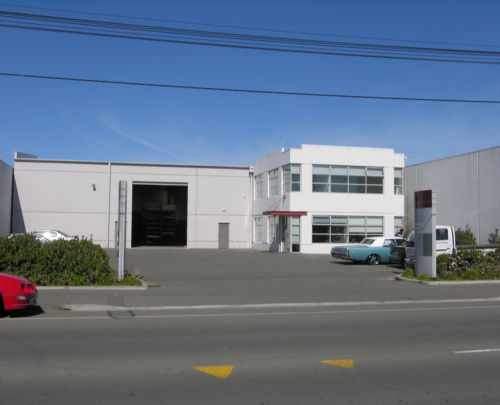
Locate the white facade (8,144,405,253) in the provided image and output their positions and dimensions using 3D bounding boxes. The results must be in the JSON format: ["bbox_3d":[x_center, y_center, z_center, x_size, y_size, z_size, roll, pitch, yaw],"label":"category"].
[{"bbox_3d":[-3.726,-0.099,43.250,27.811,7.452,10.874,1,-3,-14],"label":"white facade"}]

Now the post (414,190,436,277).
[{"bbox_3d":[6.313,1.129,20.690,0.220,3.050,0.950,1,-3,-14],"label":"post"}]

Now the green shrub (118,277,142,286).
[{"bbox_3d":[-3.437,2.249,16.600,0.680,0.280,0.600,1,-3,-14],"label":"green shrub"}]

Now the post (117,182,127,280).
[{"bbox_3d":[-4.009,0.904,18.030,0.230,3.050,0.950,1,-3,-14],"label":"post"}]

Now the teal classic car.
[{"bbox_3d":[7.045,2.456,29.486,5.550,1.370,2.000,1,-3,-16],"label":"teal classic car"}]

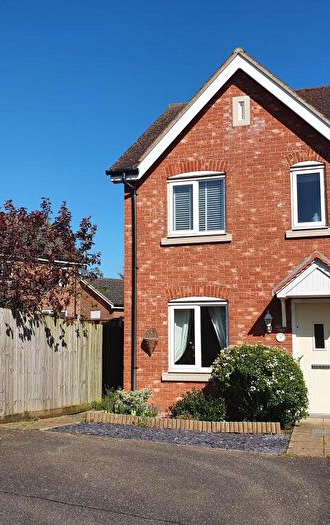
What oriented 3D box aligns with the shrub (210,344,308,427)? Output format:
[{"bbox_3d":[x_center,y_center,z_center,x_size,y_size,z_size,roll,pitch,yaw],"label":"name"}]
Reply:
[{"bbox_3d":[1.544,2.024,8.807,1.560,1.270,1.350,-2,-7,17],"label":"shrub"}]

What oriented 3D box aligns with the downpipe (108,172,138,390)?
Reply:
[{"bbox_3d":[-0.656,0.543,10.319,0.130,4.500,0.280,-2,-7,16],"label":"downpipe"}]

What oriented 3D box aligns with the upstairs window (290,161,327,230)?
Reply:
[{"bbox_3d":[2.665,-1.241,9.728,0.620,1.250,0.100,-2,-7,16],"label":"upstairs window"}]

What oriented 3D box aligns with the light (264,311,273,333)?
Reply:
[{"bbox_3d":[1.896,1.069,9.538,0.160,0.390,0.200,-2,-7,16],"label":"light"}]

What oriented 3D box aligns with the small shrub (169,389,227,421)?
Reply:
[{"bbox_3d":[0.528,2.424,8.963,0.940,0.500,0.720,-2,-7,16],"label":"small shrub"}]

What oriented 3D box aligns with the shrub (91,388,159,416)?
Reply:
[{"bbox_3d":[-0.711,2.451,9.331,1.120,0.430,0.750,-2,-7,17],"label":"shrub"}]

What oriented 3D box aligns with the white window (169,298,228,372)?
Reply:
[{"bbox_3d":[0.628,1.400,10.037,1.170,1.430,0.100,-2,-7,16],"label":"white window"}]

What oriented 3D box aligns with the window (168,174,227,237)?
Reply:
[{"bbox_3d":[0.622,-1.158,10.392,1.162,1.250,0.100,-2,-7,17],"label":"window"}]

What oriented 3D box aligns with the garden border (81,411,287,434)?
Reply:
[{"bbox_3d":[0.175,2.478,8.107,3.140,0.160,0.130,-3,-7,19],"label":"garden border"}]

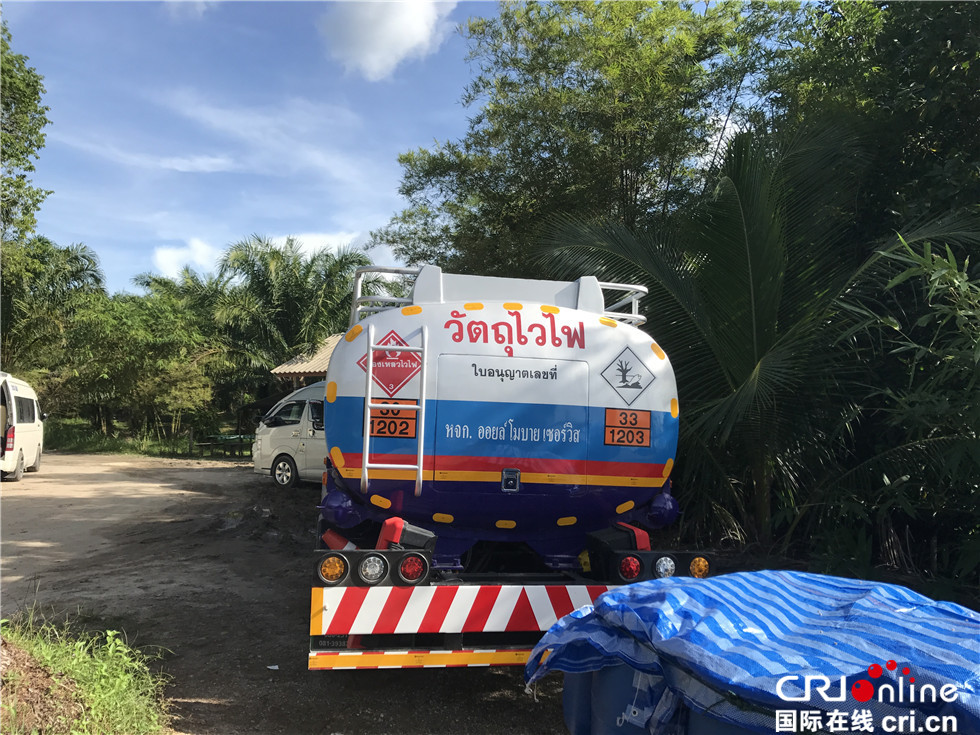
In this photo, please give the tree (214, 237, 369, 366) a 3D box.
[{"bbox_3d":[-7.266,-0.749,29.643,6.500,8.600,6.500,2,-5,-13],"label":"tree"}]

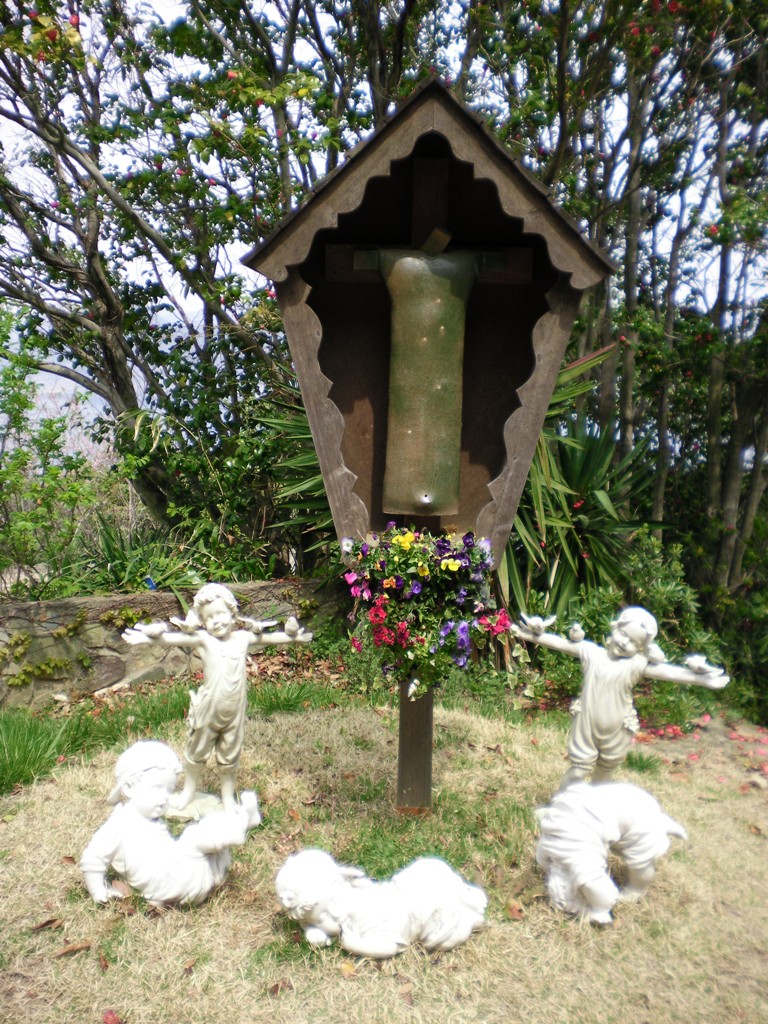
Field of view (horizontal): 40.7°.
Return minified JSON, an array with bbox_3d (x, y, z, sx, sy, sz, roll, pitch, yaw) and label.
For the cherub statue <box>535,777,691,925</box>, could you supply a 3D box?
[{"bbox_3d":[0.689,1.002,3.146,0.410,0.360,0.280,-1,5,-28],"label":"cherub statue"}]

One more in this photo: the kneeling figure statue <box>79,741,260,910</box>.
[{"bbox_3d":[-0.639,0.943,3.122,0.490,0.420,0.300,1,4,-3],"label":"kneeling figure statue"}]

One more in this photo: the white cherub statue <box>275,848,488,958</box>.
[{"bbox_3d":[-0.007,1.064,2.899,0.570,0.240,0.280,1,4,-6],"label":"white cherub statue"}]

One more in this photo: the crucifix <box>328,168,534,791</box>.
[{"bbox_3d":[0.146,-0.082,3.846,0.750,2.400,0.220,1,4,2],"label":"crucifix"}]

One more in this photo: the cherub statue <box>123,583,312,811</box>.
[{"bbox_3d":[-0.620,0.693,3.842,0.670,0.820,0.220,1,4,-11],"label":"cherub statue"}]

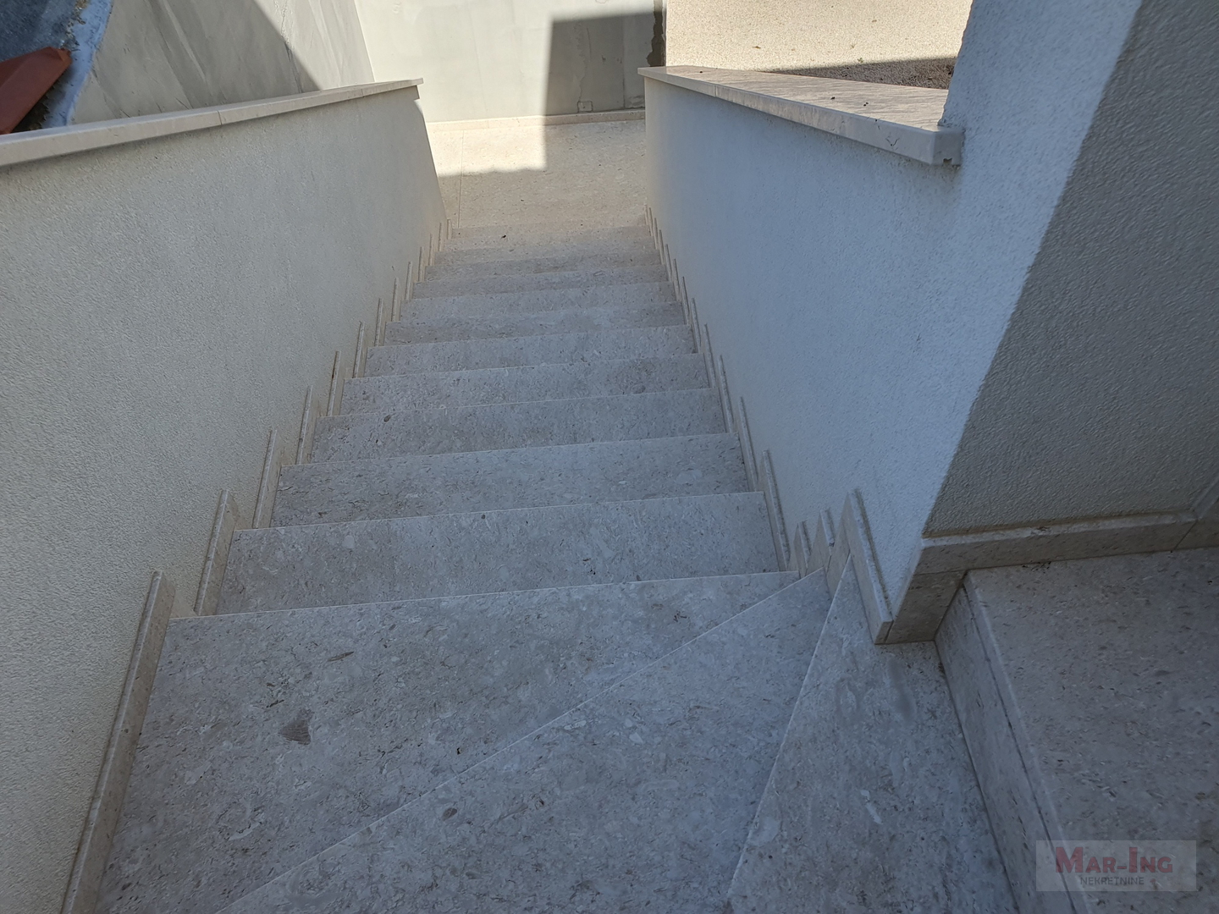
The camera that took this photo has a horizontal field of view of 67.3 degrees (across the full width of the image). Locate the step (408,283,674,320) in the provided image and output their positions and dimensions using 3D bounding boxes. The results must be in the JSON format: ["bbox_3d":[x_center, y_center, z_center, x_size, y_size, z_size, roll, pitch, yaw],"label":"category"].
[{"bbox_3d":[-0.294,-0.529,3.877,1.160,0.167,0.318,-4,52,0],"label":"step"}]

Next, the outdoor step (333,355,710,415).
[{"bbox_3d":[-0.261,-0.117,2.926,1.160,0.167,0.318,-4,52,0],"label":"outdoor step"}]

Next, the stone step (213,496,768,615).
[{"bbox_3d":[-0.227,0.295,1.975,1.160,0.167,0.318,-4,52,0],"label":"stone step"}]

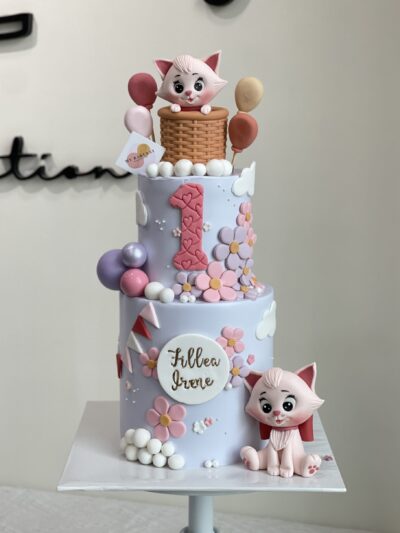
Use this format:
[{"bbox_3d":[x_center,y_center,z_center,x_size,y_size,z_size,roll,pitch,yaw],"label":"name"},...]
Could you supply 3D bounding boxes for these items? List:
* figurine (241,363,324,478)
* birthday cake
[{"bbox_3d":[0.094,0.166,1.106,0.092,0.121,0.072,4,10,21],"label":"figurine"},{"bbox_3d":[0.010,-0.014,1.148,0.256,0.462,0.210,1,10,2],"label":"birthday cake"}]

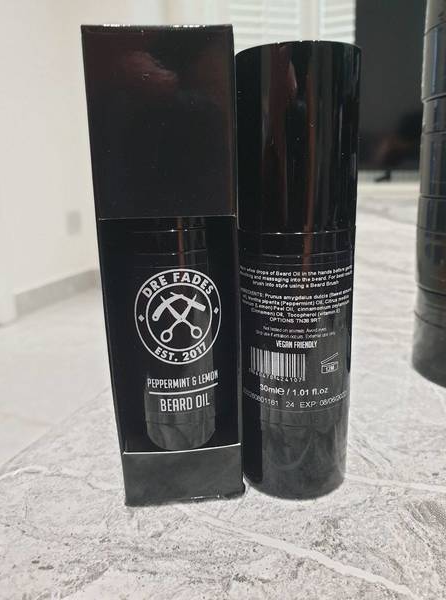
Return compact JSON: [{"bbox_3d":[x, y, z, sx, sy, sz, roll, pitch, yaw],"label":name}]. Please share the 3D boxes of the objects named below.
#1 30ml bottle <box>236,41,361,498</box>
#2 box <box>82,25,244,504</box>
[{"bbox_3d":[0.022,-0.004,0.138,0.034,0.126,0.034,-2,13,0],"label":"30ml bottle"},{"bbox_3d":[-0.015,-0.006,0.140,0.036,0.130,0.036,-3,13,-3],"label":"box"}]

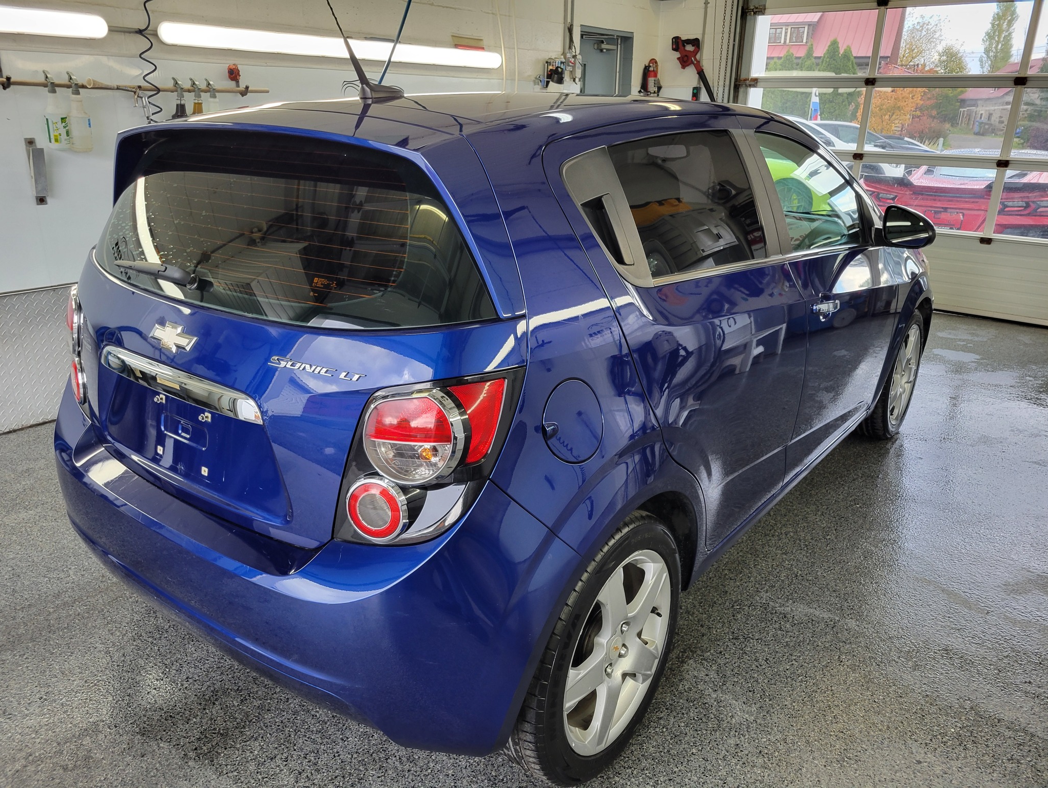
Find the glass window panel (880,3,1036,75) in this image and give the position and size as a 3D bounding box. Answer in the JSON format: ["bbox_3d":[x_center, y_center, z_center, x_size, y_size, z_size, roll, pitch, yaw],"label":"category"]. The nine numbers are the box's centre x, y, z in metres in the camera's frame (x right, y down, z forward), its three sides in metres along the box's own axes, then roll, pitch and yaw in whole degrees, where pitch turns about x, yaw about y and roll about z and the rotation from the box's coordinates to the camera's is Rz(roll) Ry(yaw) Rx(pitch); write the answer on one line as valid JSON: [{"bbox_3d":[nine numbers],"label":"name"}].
[{"bbox_3d":[2.969,-2.463,5.495,0.930,0.445,0.030,16,25,35],"label":"glass window panel"}]

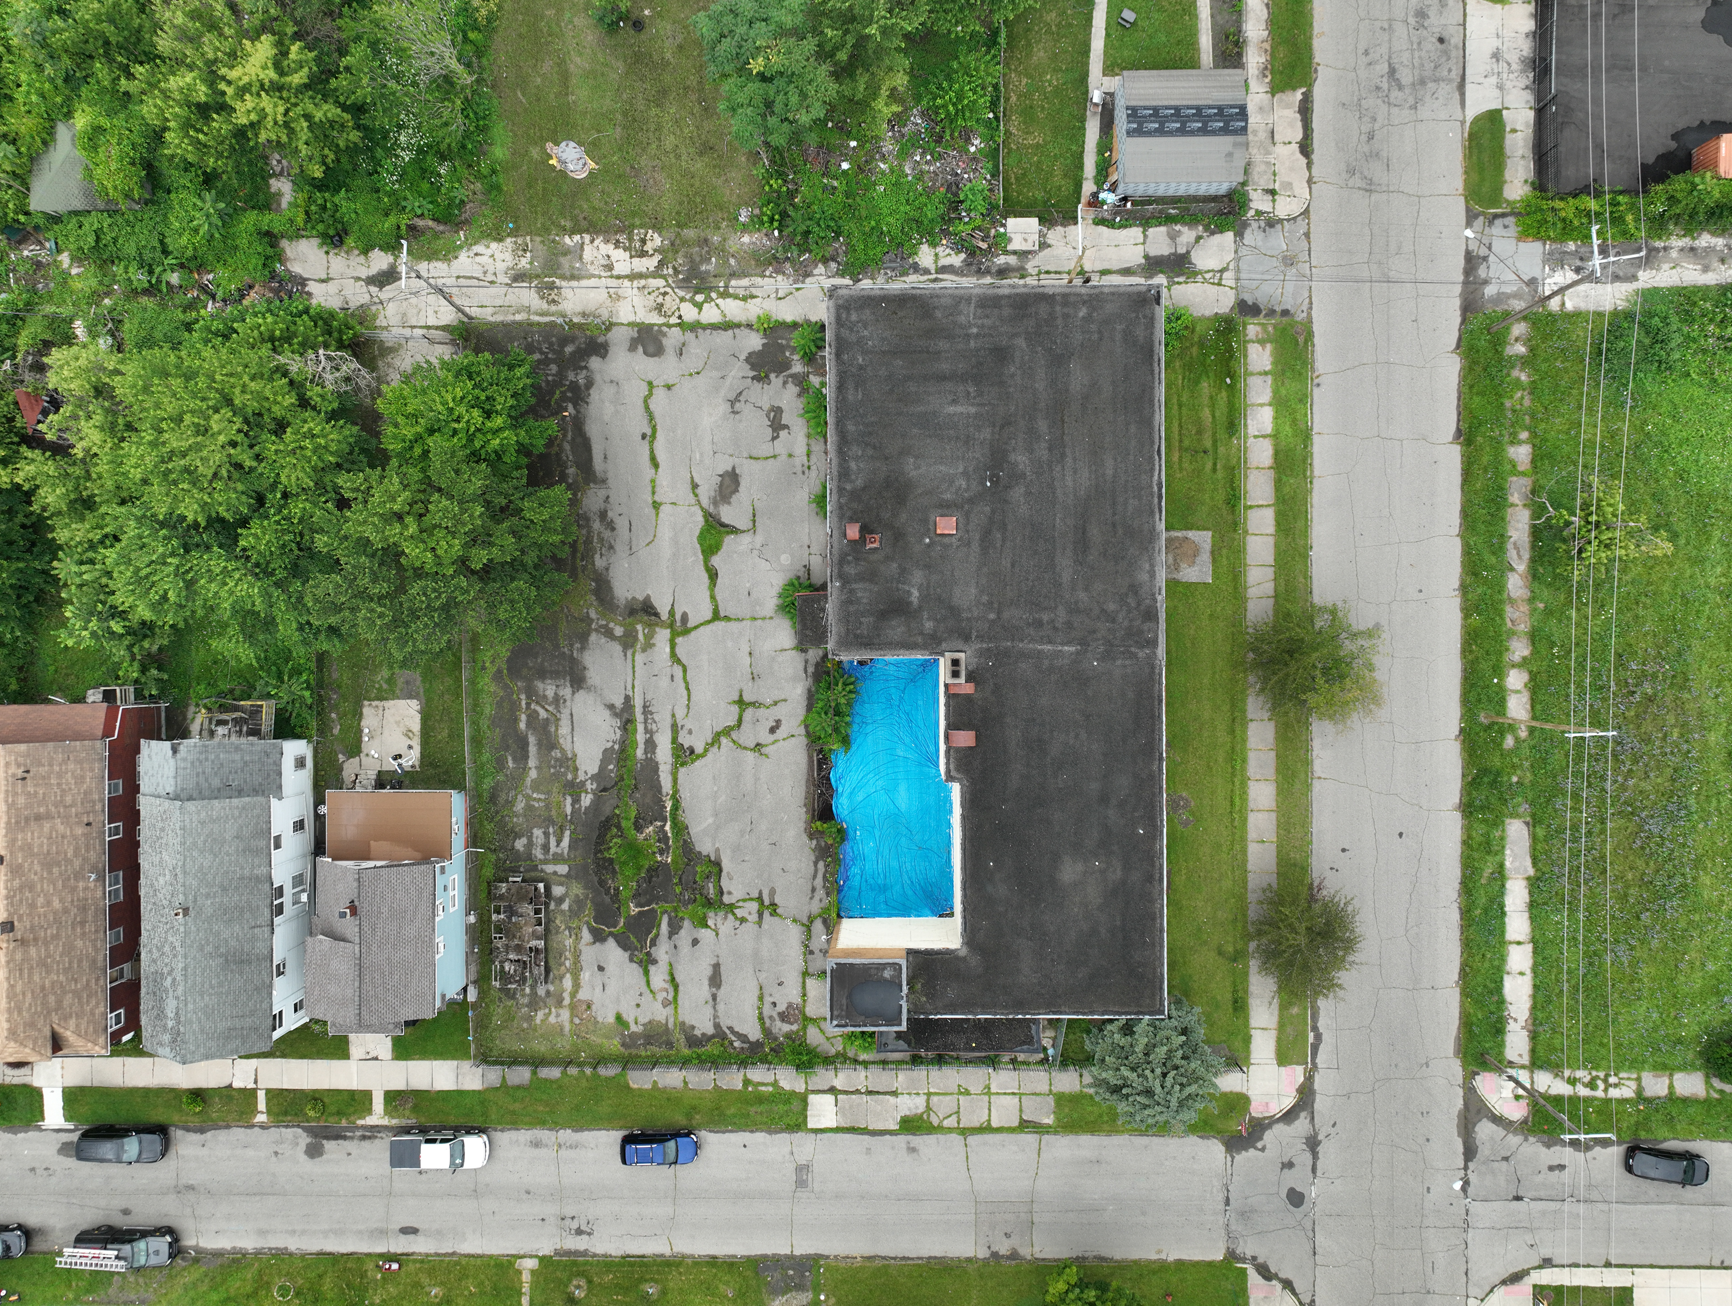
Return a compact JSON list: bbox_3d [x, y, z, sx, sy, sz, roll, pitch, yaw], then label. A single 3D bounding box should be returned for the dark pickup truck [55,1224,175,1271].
[{"bbox_3d":[-41.720,33.596,67.980,5.900,1.900,2.000,0,90,1],"label":"dark pickup truck"}]

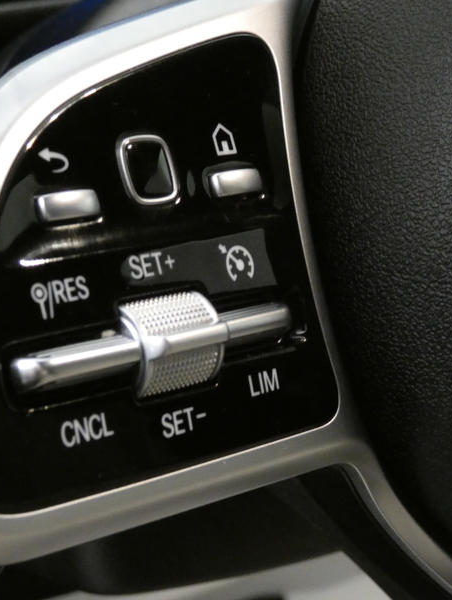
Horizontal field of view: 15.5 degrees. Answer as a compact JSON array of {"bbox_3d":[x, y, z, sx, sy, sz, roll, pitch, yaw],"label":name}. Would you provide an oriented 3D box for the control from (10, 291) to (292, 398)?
[{"bbox_3d":[-0.011,0.006,0.226,0.049,0.012,0.009,-12,0,-43],"label":"control"}]

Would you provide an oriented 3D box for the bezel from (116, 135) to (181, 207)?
[{"bbox_3d":[-0.011,-0.018,0.230,0.002,0.010,0.009,-11,0,44],"label":"bezel"}]

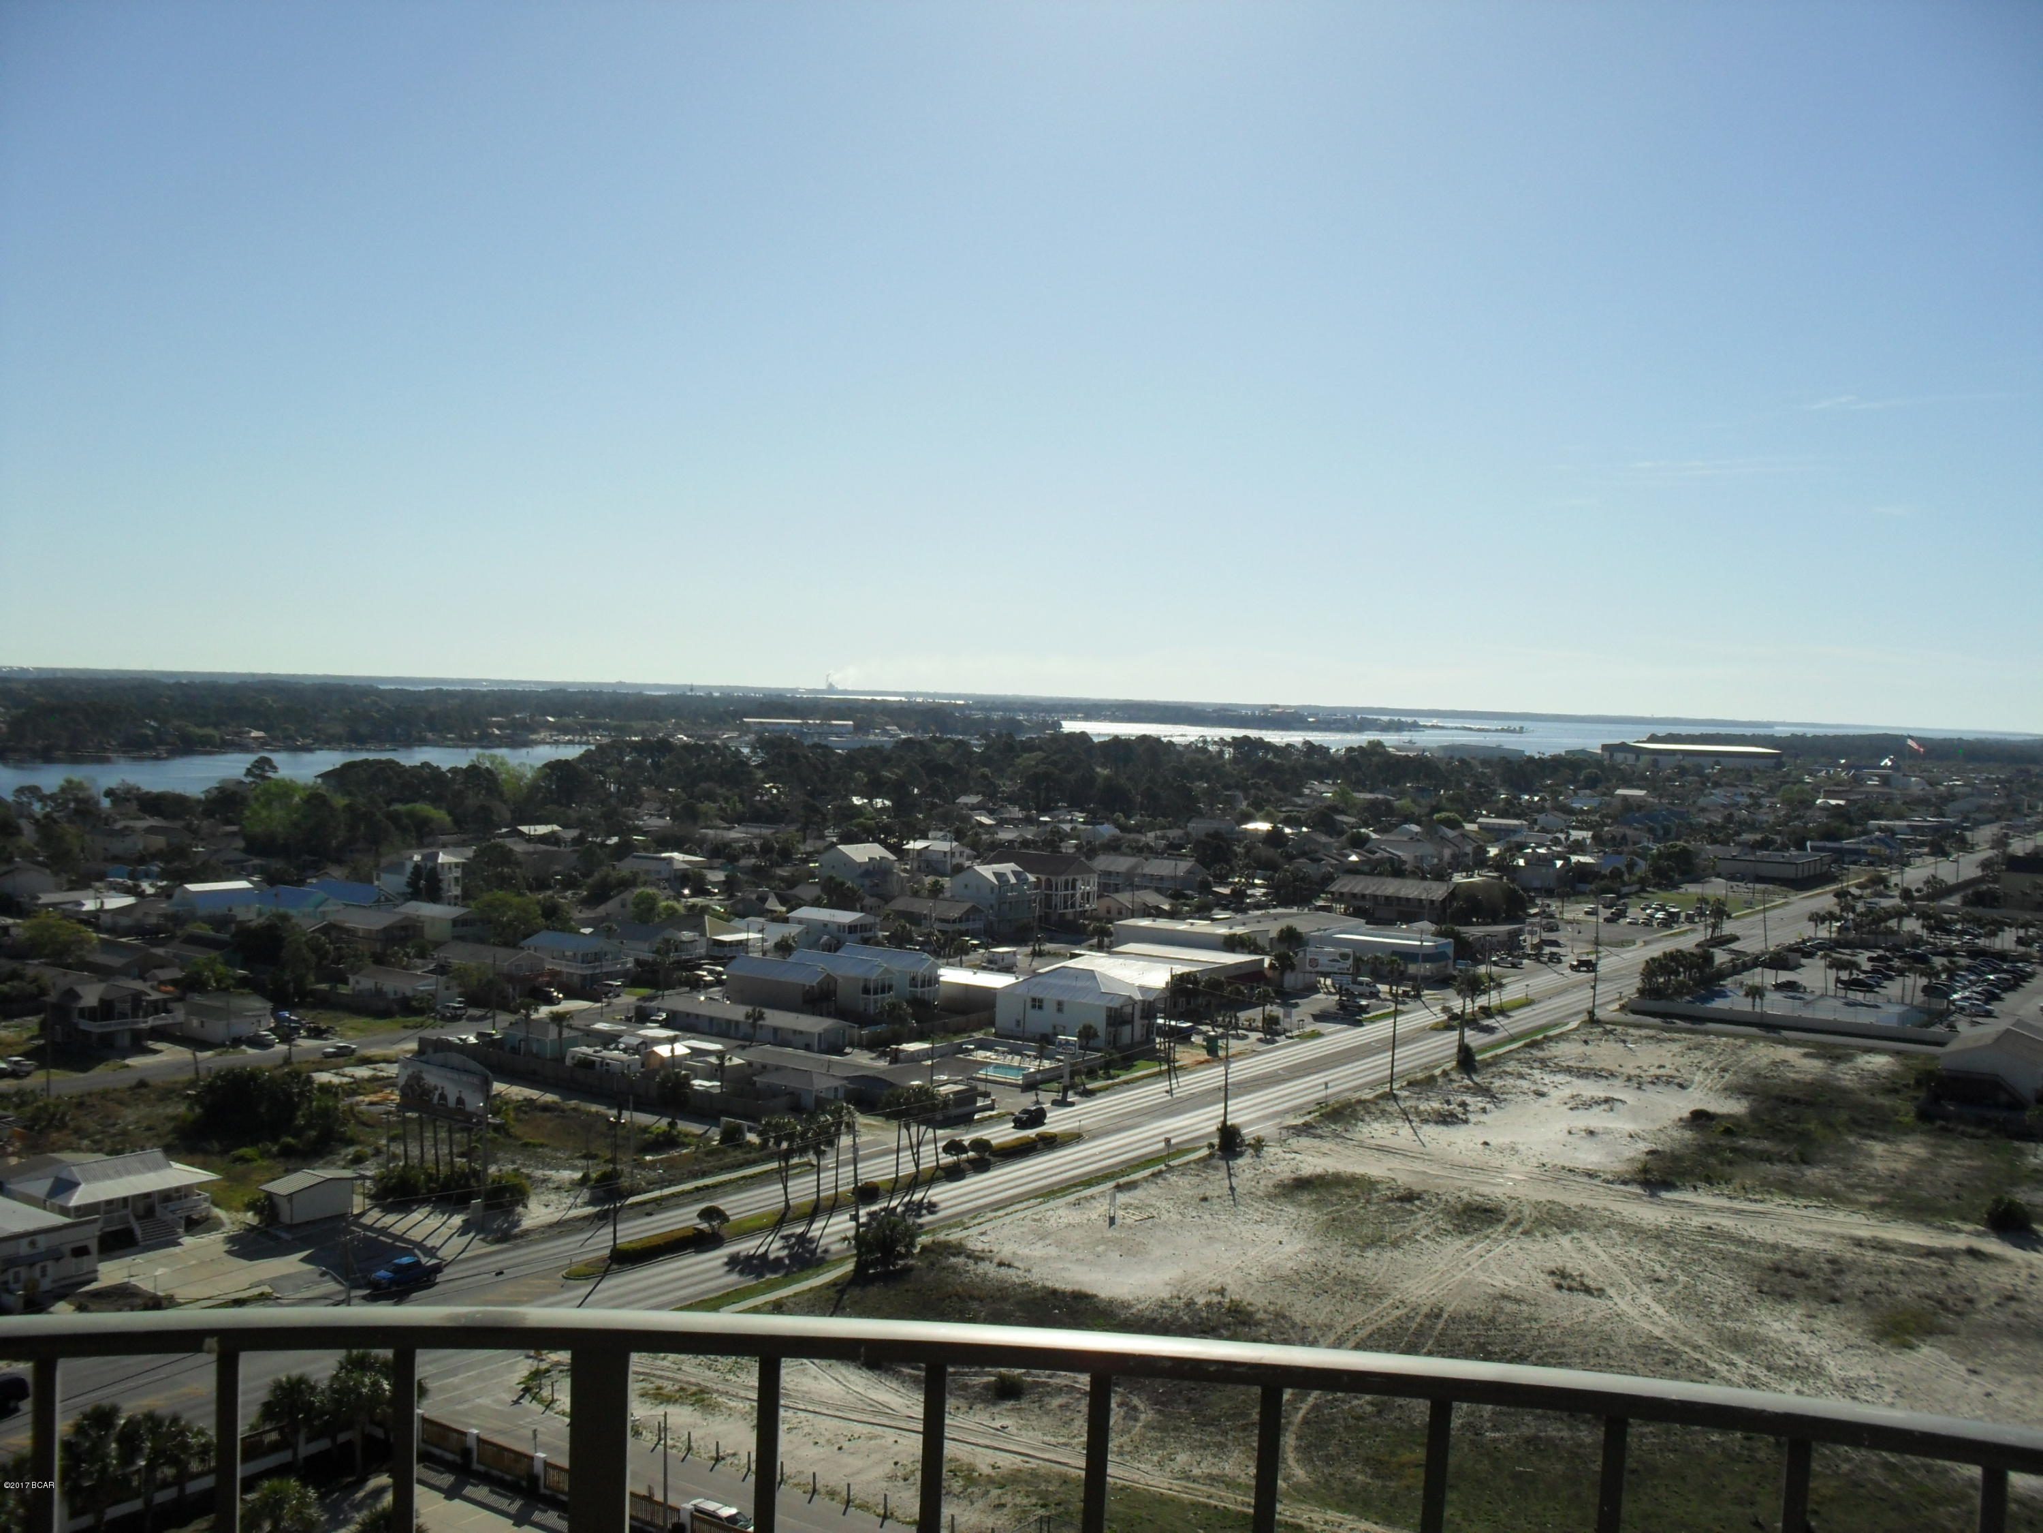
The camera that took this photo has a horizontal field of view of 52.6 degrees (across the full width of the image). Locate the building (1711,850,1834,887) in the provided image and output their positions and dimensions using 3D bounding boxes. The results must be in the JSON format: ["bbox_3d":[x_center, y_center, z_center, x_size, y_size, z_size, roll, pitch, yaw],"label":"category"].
[{"bbox_3d":[234.790,30.590,642.740,23.500,4.800,48.000,3,2,33],"label":"building"}]

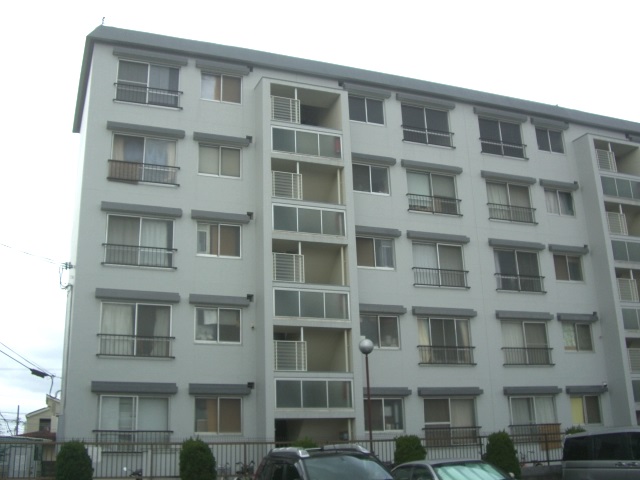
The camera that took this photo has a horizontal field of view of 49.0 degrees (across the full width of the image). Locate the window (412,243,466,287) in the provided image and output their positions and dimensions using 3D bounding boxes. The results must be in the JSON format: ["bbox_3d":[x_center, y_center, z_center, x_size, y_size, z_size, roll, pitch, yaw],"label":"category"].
[{"bbox_3d":[4.165,0.882,24.551,2.019,1.558,0.100,5,-18,-21],"label":"window"}]

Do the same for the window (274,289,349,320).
[{"bbox_3d":[-0.251,2.036,21.852,2.540,0.900,0.150,5,-17,-22],"label":"window"}]

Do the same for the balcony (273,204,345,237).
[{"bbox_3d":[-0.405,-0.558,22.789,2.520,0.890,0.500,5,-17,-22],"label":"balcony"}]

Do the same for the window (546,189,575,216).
[{"bbox_3d":[9.280,-1.442,27.197,1.330,1.038,0.150,5,-18,-21],"label":"window"}]

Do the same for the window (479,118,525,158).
[{"bbox_3d":[7.118,-3.924,27.286,1.995,1.558,0.100,5,-18,-21],"label":"window"}]

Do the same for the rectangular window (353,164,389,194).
[{"bbox_3d":[1.815,-2.097,24.517,1.370,1.031,0.100,5,-18,-21],"label":"rectangular window"}]

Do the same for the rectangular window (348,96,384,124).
[{"bbox_3d":[1.723,-4.613,25.091,1.380,1.038,0.150,5,-18,-21],"label":"rectangular window"}]

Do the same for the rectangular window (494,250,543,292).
[{"bbox_3d":[7.221,1.136,25.497,2.030,1.563,0.150,5,-18,-21],"label":"rectangular window"}]

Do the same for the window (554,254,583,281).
[{"bbox_3d":[9.646,1.101,27.185,1.386,1.049,0.150,5,-18,-21],"label":"window"}]

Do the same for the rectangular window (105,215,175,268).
[{"bbox_3d":[-5.313,0.076,20.886,1.958,1.558,0.100,5,-18,-21],"label":"rectangular window"}]

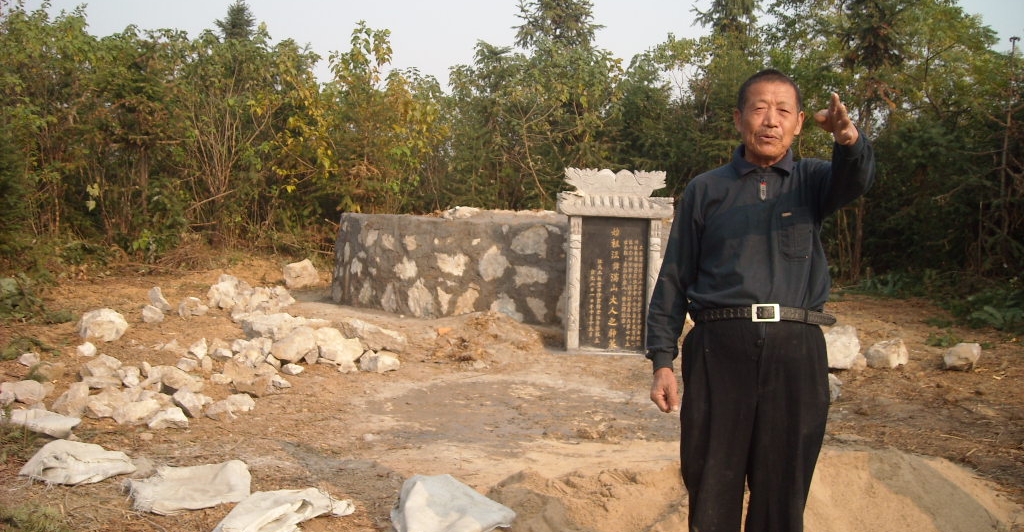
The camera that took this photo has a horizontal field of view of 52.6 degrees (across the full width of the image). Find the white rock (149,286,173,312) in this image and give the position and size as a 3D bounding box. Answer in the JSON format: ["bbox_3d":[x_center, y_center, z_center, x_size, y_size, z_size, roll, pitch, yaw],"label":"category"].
[{"bbox_3d":[-2.912,0.278,8.580,0.183,0.213,0.137,1,7,0],"label":"white rock"}]

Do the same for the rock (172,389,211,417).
[{"bbox_3d":[-1.771,0.754,5.721,0.199,0.142,0.169,0,5,-17],"label":"rock"}]

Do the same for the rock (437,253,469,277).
[{"bbox_3d":[-0.453,-0.013,7.900,0.240,0.180,0.150,2,7,9],"label":"rock"}]

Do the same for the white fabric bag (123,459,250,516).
[{"bbox_3d":[-1.311,0.890,4.194,0.469,0.090,0.480,-1,7,-20],"label":"white fabric bag"}]

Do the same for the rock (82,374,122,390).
[{"bbox_3d":[-2.353,0.673,5.937,0.221,0.074,0.139,-1,5,-22],"label":"rock"}]

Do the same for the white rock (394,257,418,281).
[{"bbox_3d":[-0.854,0.016,8.675,0.215,0.200,0.120,5,8,30],"label":"white rock"}]

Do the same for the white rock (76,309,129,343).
[{"bbox_3d":[-3.177,0.454,8.033,0.388,0.262,0.330,-1,6,-22],"label":"white rock"}]

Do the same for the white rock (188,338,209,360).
[{"bbox_3d":[-2.137,0.569,7.059,0.129,0.145,0.102,0,5,-17],"label":"white rock"}]

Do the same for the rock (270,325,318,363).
[{"bbox_3d":[-1.547,0.551,7.364,0.327,0.255,0.278,0,5,-12],"label":"rock"}]

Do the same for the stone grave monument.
[{"bbox_3d":[0.726,-0.041,7.314,0.796,1.277,0.220,2,7,6],"label":"stone grave monument"}]

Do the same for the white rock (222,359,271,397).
[{"bbox_3d":[-1.601,0.672,6.245,0.277,0.216,0.236,0,5,-14],"label":"white rock"}]

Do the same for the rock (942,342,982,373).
[{"bbox_3d":[3.261,0.662,7.494,0.275,0.202,0.234,3,6,24],"label":"rock"}]

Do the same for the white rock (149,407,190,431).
[{"bbox_3d":[-1.703,0.756,5.135,0.182,0.106,0.146,1,7,0],"label":"white rock"}]

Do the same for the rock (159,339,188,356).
[{"bbox_3d":[-2.461,0.591,7.505,0.188,0.114,0.160,-1,6,-18],"label":"rock"}]

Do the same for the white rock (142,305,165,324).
[{"bbox_3d":[-3.080,0.415,8.872,0.192,0.164,0.151,0,5,-19],"label":"white rock"}]

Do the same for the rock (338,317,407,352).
[{"bbox_3d":[-1.055,0.526,7.830,0.509,0.241,0.280,2,5,12],"label":"rock"}]

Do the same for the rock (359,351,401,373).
[{"bbox_3d":[-0.905,0.652,7.071,0.273,0.134,0.205,0,5,-7],"label":"rock"}]

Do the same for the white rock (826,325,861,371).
[{"bbox_3d":[2.348,0.585,7.469,0.299,0.306,0.252,3,5,18],"label":"white rock"}]

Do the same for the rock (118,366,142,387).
[{"bbox_3d":[-2.240,0.648,6.080,0.140,0.110,0.120,-1,7,-20],"label":"rock"}]

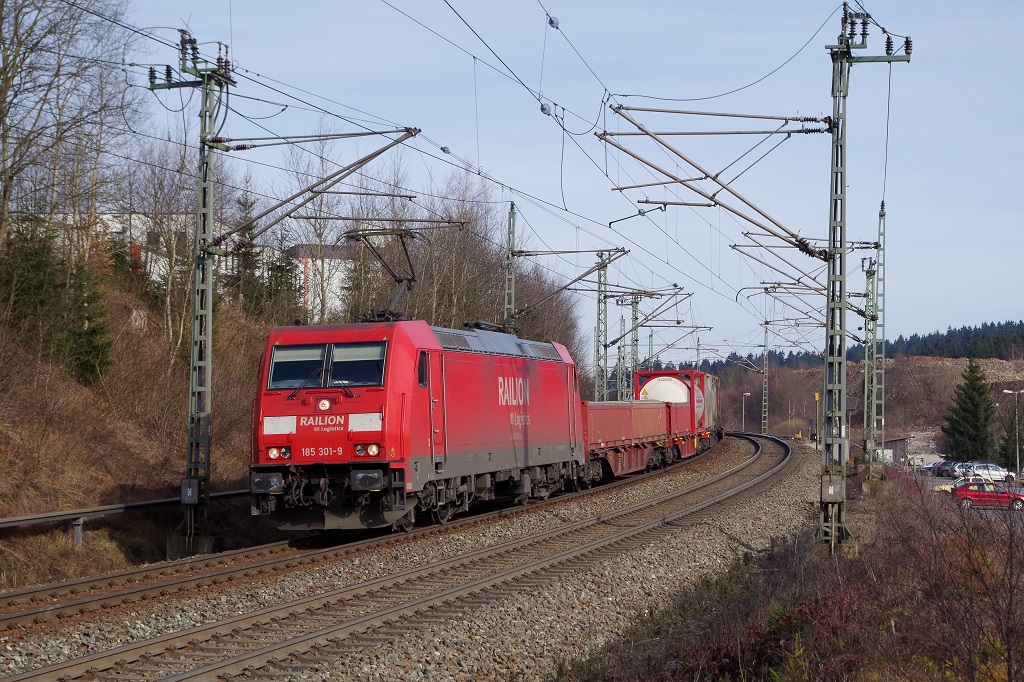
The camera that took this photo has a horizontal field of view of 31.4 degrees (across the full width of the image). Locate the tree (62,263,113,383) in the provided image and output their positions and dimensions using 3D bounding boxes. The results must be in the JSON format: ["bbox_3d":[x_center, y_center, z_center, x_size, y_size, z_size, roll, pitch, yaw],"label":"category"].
[{"bbox_3d":[-11.080,-0.483,47.500,1.400,3.150,1.400,1,-2,0],"label":"tree"}]

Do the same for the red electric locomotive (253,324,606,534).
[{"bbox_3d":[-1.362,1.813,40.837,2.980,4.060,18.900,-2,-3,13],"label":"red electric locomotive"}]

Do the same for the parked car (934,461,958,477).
[{"bbox_3d":[40.456,11.740,166.000,4.300,1.450,1.750,1,-2,-1],"label":"parked car"}]

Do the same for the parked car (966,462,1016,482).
[{"bbox_3d":[38.997,10.760,148.000,4.150,1.480,1.740,1,-2,-1],"label":"parked car"}]

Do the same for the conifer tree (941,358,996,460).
[{"bbox_3d":[45.906,7.190,183.000,5.600,11.000,5.600,1,-2,0],"label":"conifer tree"}]

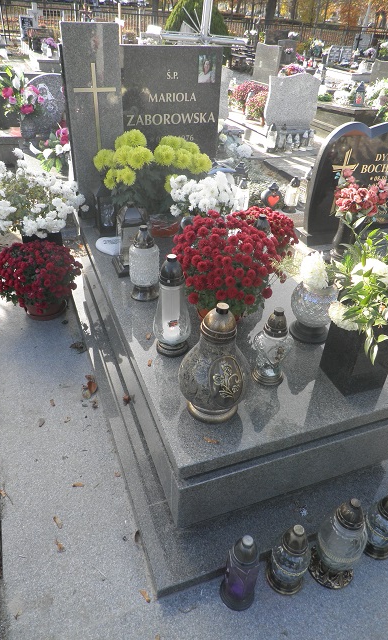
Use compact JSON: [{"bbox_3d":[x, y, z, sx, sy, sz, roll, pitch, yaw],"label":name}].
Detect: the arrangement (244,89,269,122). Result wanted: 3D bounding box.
[{"bbox_3d":[0.758,-2.454,5.117,0.301,0.369,0.301,-10,37,-18],"label":"arrangement"}]

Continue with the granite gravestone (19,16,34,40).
[{"bbox_3d":[-4.444,-7.783,11.873,0.359,0.582,0.107,-10,37,-18],"label":"granite gravestone"}]

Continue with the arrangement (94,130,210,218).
[{"bbox_3d":[-0.191,-0.680,2.205,0.553,0.504,0.369,-10,37,-18],"label":"arrangement"}]

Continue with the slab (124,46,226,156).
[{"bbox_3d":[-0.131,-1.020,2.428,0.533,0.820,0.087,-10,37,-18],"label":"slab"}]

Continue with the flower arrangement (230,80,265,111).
[{"bbox_3d":[0.625,-2.582,5.159,0.400,0.340,0.400,-10,37,-18],"label":"flower arrangement"}]

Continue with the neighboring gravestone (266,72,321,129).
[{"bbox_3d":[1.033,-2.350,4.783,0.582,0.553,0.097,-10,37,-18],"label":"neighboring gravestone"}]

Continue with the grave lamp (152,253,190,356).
[{"bbox_3d":[-0.068,-0.050,1.454,0.133,0.351,0.133,2,35,-1],"label":"grave lamp"}]

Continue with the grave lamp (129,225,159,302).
[{"bbox_3d":[-0.197,-0.231,1.753,0.124,0.295,0.124,-10,37,-18],"label":"grave lamp"}]

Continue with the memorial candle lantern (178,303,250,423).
[{"bbox_3d":[0.066,0.113,1.271,0.195,0.360,0.195,-7,36,-14],"label":"memorial candle lantern"}]

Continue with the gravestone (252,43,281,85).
[{"bbox_3d":[1.372,-4.825,8.326,0.475,0.621,0.107,-10,37,-18],"label":"gravestone"}]

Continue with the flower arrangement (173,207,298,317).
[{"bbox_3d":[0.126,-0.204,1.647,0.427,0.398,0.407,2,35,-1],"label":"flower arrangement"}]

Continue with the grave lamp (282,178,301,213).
[{"bbox_3d":[0.718,-0.923,3.244,0.105,0.240,0.105,-10,37,-18],"label":"grave lamp"}]

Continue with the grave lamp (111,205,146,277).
[{"bbox_3d":[-0.273,-0.362,1.940,0.163,0.289,0.163,-10,37,-18],"label":"grave lamp"}]

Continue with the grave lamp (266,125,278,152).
[{"bbox_3d":[0.842,-1.918,4.678,0.100,0.260,0.100,-10,37,-18],"label":"grave lamp"}]

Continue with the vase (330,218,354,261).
[{"bbox_3d":[0.873,-0.482,2.633,0.110,0.240,0.110,-10,37,-18],"label":"vase"}]

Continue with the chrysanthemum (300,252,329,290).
[{"bbox_3d":[0.423,-0.170,1.552,0.100,0.120,0.100,-10,37,-18],"label":"chrysanthemum"}]

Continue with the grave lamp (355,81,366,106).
[{"bbox_3d":[2.155,-2.905,5.692,0.102,0.276,0.102,-10,37,-18],"label":"grave lamp"}]

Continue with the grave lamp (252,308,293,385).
[{"bbox_3d":[0.256,0.077,1.423,0.118,0.260,0.118,2,35,-1],"label":"grave lamp"}]

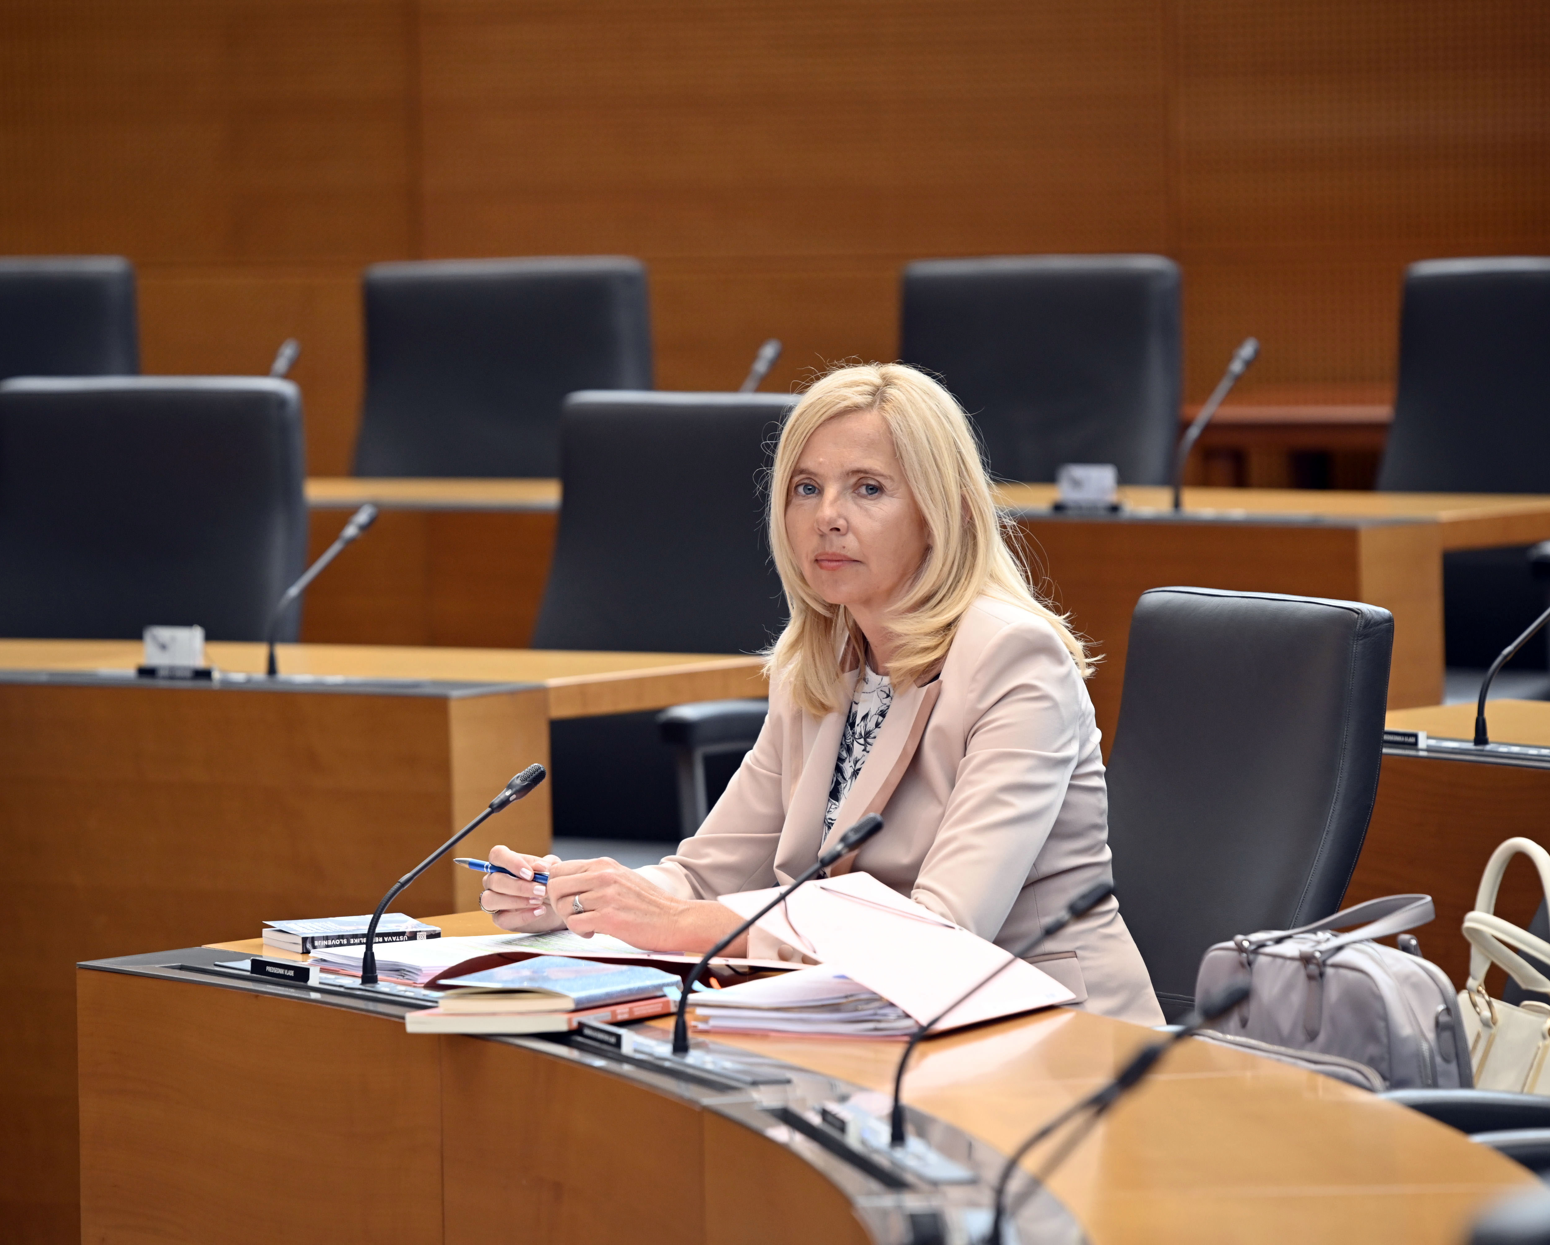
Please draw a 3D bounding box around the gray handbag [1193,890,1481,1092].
[{"bbox_3d":[0.518,0.394,9.650,0.130,0.290,0.280,-4,5,-38],"label":"gray handbag"}]

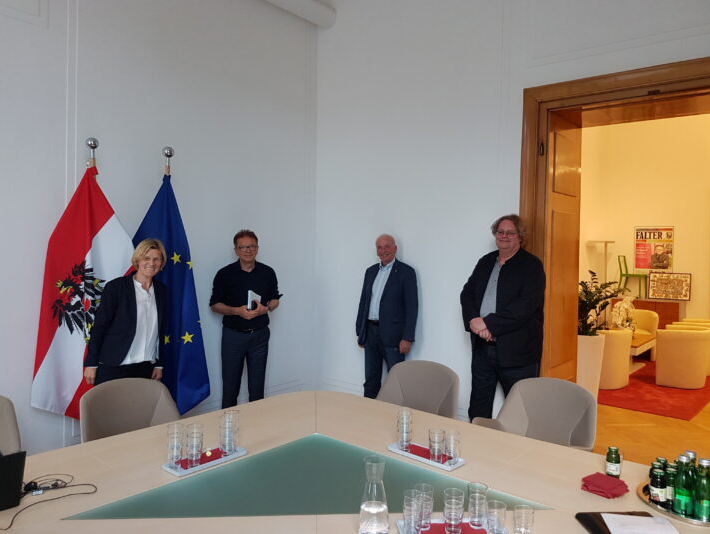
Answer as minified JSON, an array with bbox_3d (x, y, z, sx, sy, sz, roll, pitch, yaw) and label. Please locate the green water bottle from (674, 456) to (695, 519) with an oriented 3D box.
[{"bbox_3d":[1.193,0.786,1.931,0.062,0.201,0.062,3,2,40],"label":"green water bottle"}]

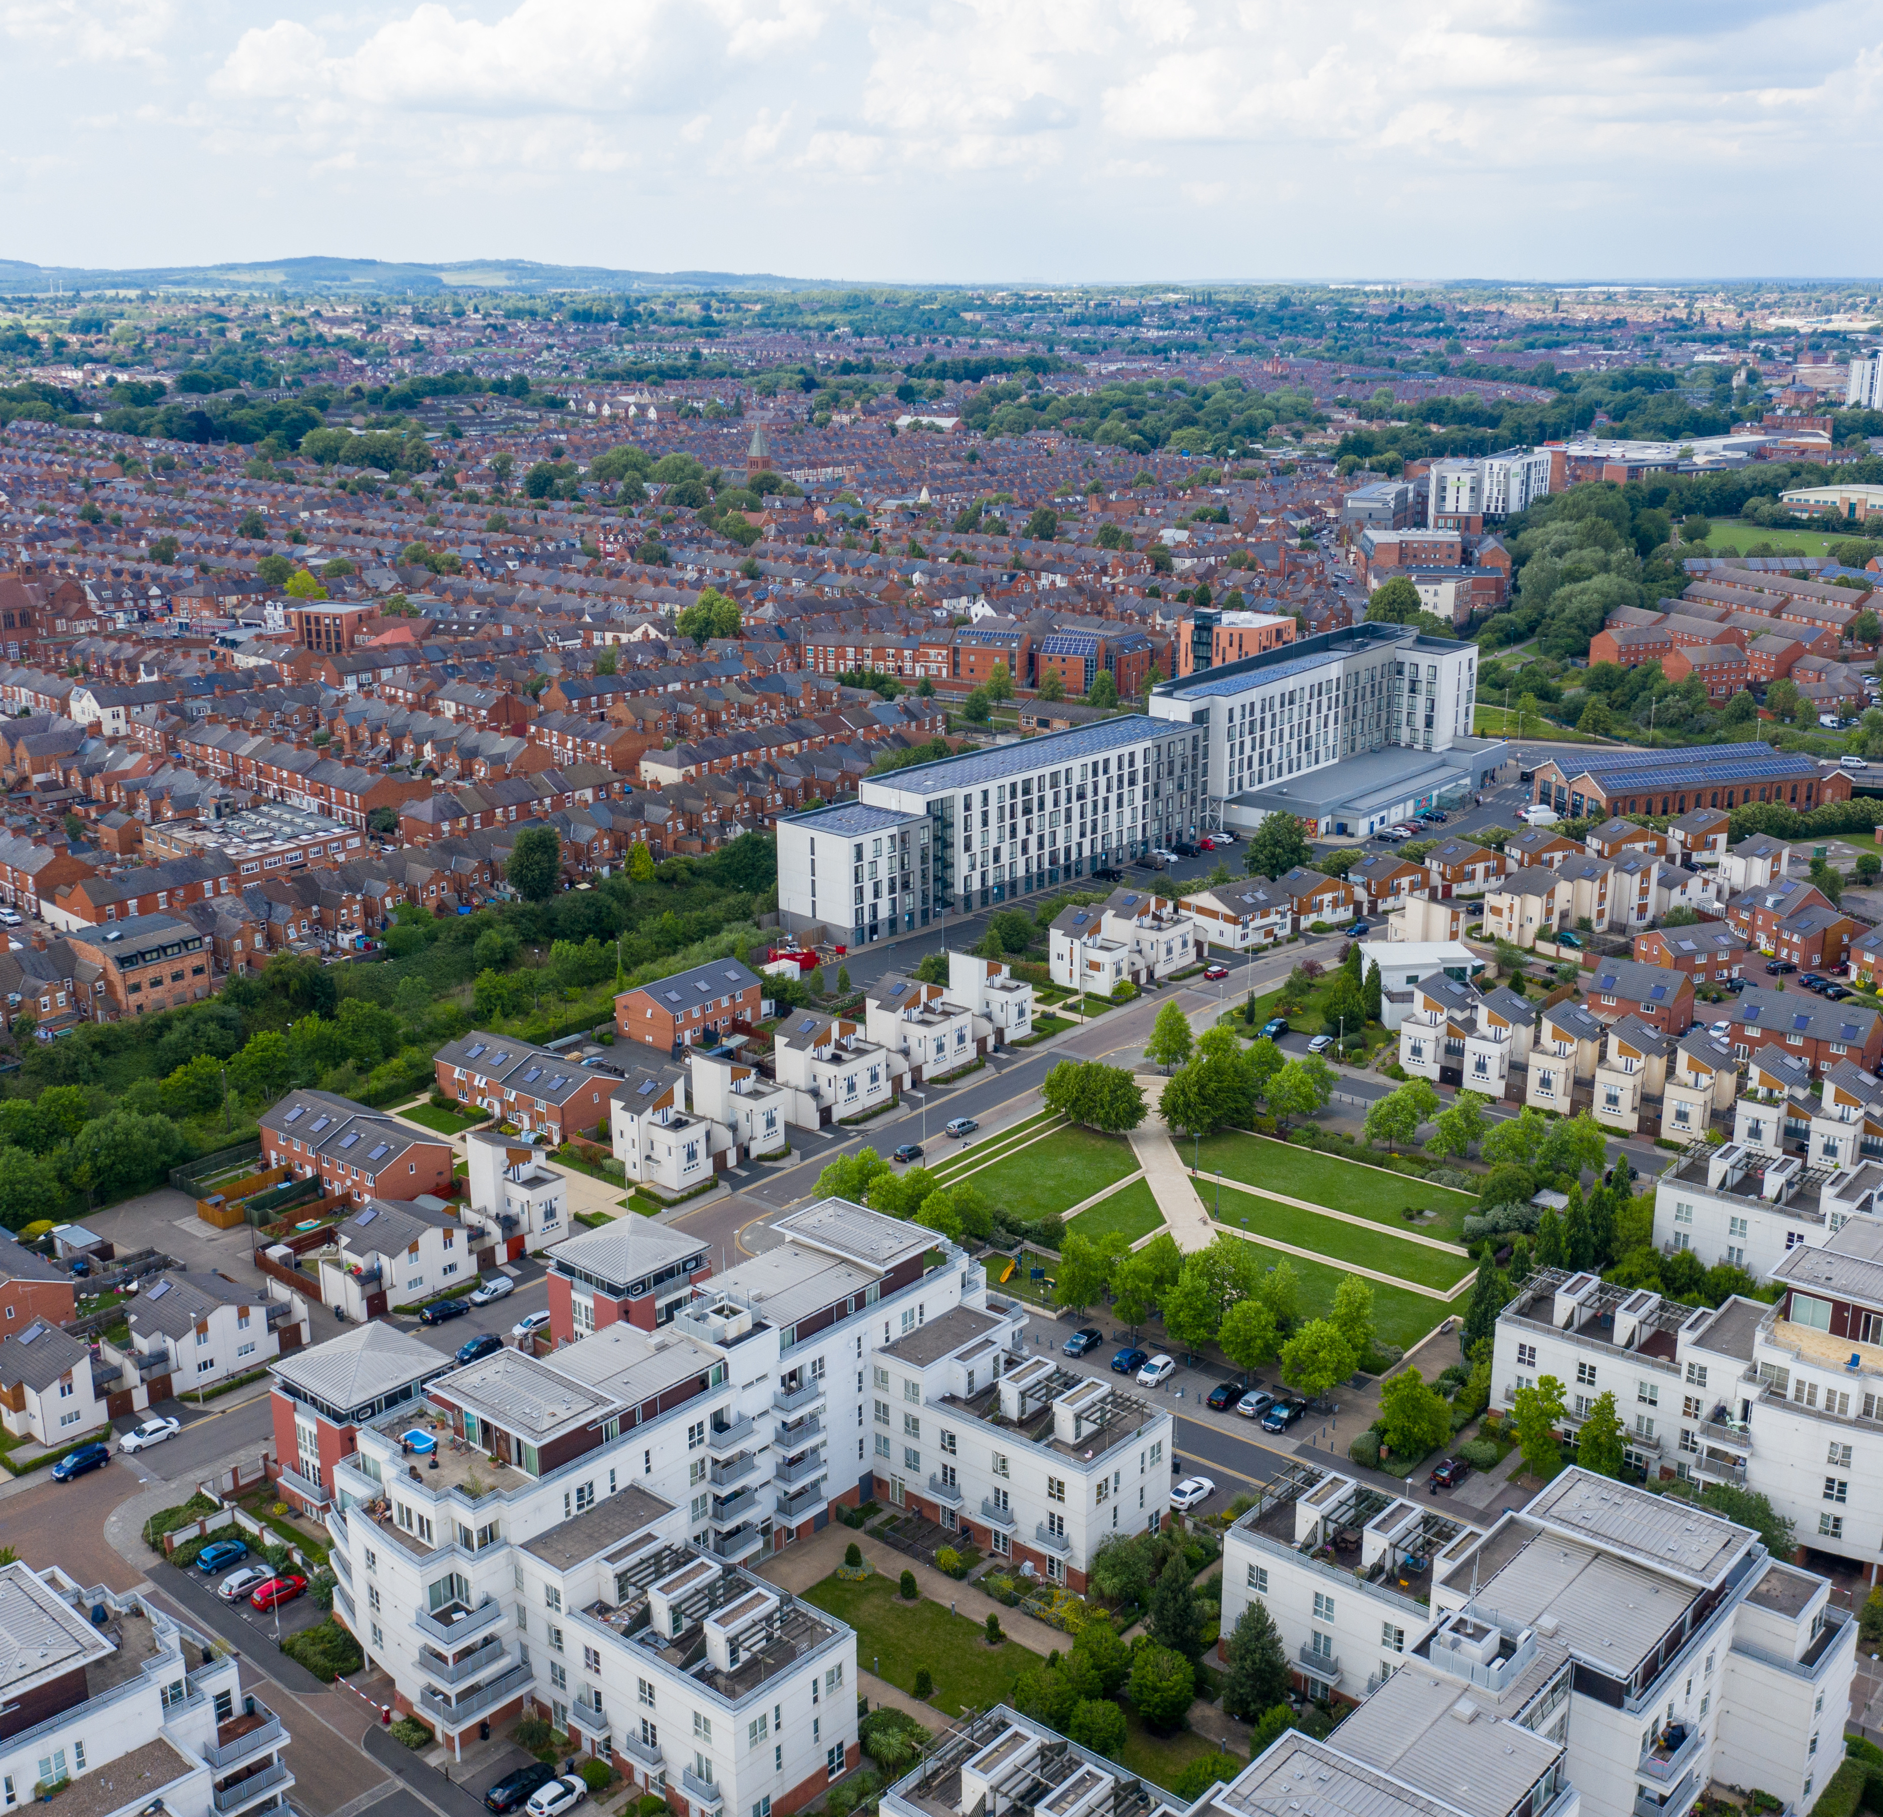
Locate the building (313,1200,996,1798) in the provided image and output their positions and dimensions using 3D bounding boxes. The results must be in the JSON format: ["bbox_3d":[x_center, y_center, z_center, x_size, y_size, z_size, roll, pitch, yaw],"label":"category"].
[{"bbox_3d":[-12.800,40.220,150.200,37.500,17.700,52.000,13,21,39],"label":"building"}]

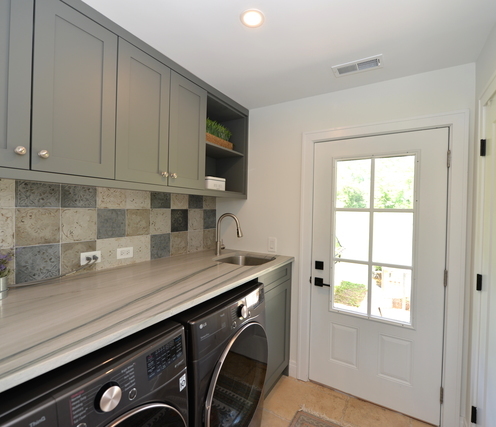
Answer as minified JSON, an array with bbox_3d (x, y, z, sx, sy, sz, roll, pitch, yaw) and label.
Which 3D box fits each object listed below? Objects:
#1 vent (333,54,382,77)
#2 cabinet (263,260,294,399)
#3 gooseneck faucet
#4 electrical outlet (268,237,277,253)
[{"bbox_3d":[0.736,-0.970,1.670,0.302,0.020,0.155,2,1,31],"label":"vent"},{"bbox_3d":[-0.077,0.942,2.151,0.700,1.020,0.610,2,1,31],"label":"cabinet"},{"bbox_3d":[-0.161,0.193,2.254,0.275,0.390,0.110,2,1,31],"label":"gooseneck faucet"},{"bbox_3d":[0.230,0.293,2.314,0.080,0.126,0.010,2,1,31],"label":"electrical outlet"}]

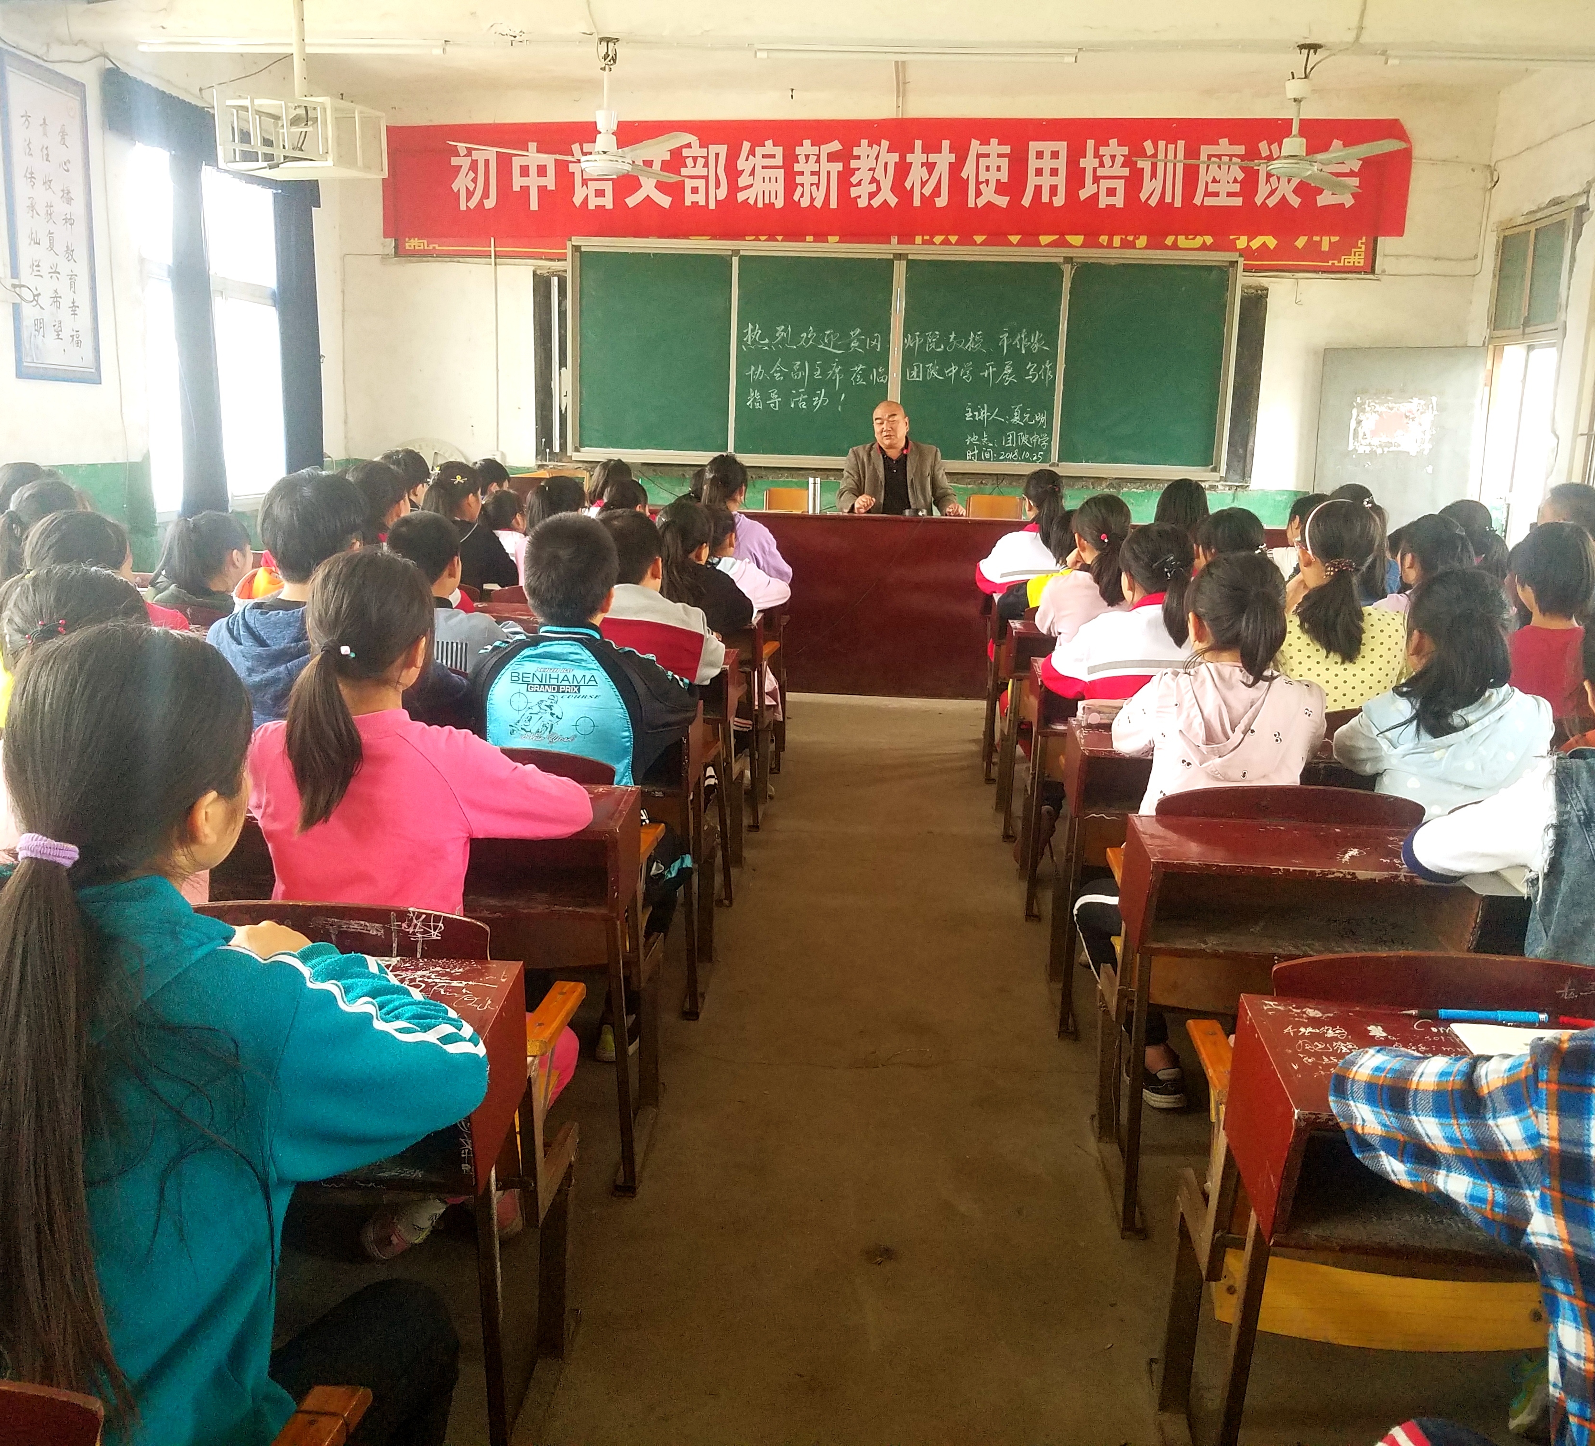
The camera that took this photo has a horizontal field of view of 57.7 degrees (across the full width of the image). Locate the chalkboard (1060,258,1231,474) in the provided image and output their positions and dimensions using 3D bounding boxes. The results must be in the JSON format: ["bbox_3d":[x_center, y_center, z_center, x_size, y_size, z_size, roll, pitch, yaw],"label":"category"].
[{"bbox_3d":[2.118,-2.158,8.786,1.003,1.191,0.040,2,11,3],"label":"chalkboard"}]

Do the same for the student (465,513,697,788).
[{"bbox_3d":[-0.446,0.181,2.970,0.470,1.220,0.660,3,12,7],"label":"student"}]

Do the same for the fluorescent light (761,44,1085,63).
[{"bbox_3d":[0.451,-2.535,5.490,1.235,0.060,0.060,2,12,3],"label":"fluorescent light"}]

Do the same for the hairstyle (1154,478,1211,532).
[{"bbox_3d":[1.386,-0.749,5.227,0.190,0.260,0.220,2,12,3],"label":"hairstyle"}]

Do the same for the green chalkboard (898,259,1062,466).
[{"bbox_3d":[1.085,-2.148,8.624,0.980,1.200,0.040,2,12,3],"label":"green chalkboard"}]

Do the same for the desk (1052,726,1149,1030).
[{"bbox_3d":[0.885,0.360,3.388,0.530,0.720,0.400,2,12,3],"label":"desk"}]

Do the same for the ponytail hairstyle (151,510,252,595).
[{"bbox_3d":[-1.815,-0.512,4.412,0.190,0.250,0.260,6,12,18],"label":"ponytail hairstyle"}]

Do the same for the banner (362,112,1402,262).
[{"bbox_3d":[0.523,-3.207,8.682,6.103,0.743,0.040,2,11,3],"label":"banner"}]

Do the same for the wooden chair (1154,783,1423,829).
[{"bbox_3d":[0.847,0.473,2.741,0.520,0.820,0.440,3,12,5],"label":"wooden chair"}]

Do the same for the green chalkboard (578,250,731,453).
[{"bbox_3d":[-0.870,-2.244,8.753,0.940,1.190,0.040,2,12,3],"label":"green chalkboard"}]

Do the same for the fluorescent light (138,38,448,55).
[{"bbox_3d":[-1.962,-2.626,5.630,1.235,0.060,0.060,2,12,3],"label":"fluorescent light"}]

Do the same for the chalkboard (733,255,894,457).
[{"bbox_3d":[0.101,-2.235,8.844,1.020,1.190,0.050,2,12,3],"label":"chalkboard"}]

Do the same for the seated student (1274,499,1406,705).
[{"bbox_3d":[1.282,0.086,3.595,0.420,1.260,0.620,2,12,0],"label":"seated student"}]

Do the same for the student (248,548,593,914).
[{"bbox_3d":[-0.619,0.309,2.332,0.550,1.180,0.680,2,12,3],"label":"student"}]

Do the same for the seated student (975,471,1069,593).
[{"bbox_3d":[1.022,-0.482,6.343,0.447,1.219,0.660,2,11,0],"label":"seated student"}]

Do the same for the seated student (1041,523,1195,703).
[{"bbox_3d":[0.876,0.035,3.797,0.457,1.128,0.640,2,11,3],"label":"seated student"}]

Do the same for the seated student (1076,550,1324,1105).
[{"bbox_3d":[0.808,0.198,2.972,0.488,1.107,0.640,2,11,3],"label":"seated student"}]

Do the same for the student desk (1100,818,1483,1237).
[{"bbox_3d":[0.818,0.518,2.521,0.506,0.644,0.340,2,11,3],"label":"student desk"}]

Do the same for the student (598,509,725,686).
[{"bbox_3d":[-0.389,0.032,3.775,0.450,1.190,0.660,3,12,8],"label":"student"}]

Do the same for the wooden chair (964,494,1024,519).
[{"bbox_3d":[1.136,-0.882,8.314,0.380,0.820,0.420,2,12,3],"label":"wooden chair"}]

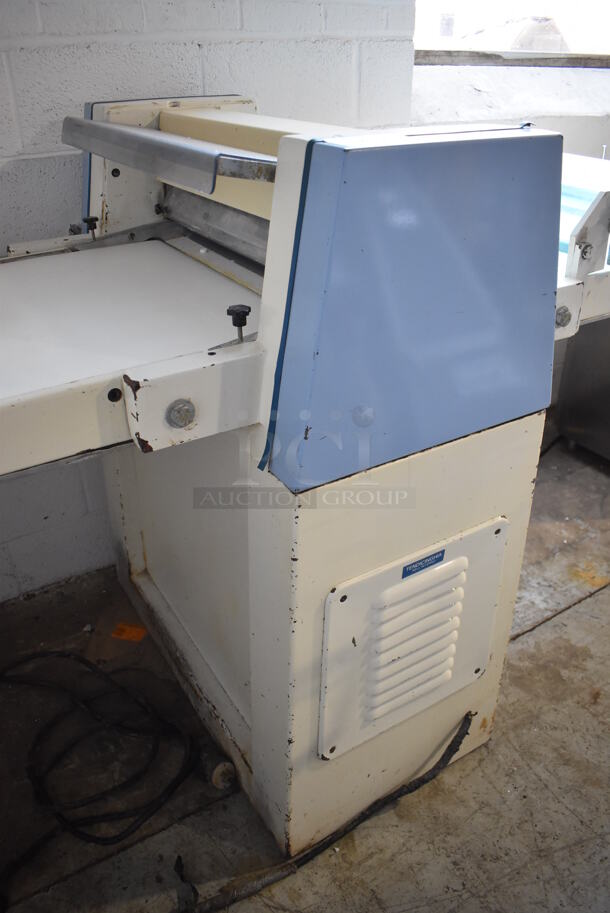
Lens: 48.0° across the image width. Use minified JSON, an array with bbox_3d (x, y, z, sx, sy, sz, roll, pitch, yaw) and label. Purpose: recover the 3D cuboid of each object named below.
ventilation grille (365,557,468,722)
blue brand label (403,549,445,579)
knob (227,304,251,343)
[{"bbox_3d":[0.183,0.296,1.095,0.179,0.264,0.016,-17,33,-28],"label":"ventilation grille"},{"bbox_3d":[0.178,0.160,1.021,0.082,0.021,0.002,-17,33,-28],"label":"blue brand label"},{"bbox_3d":[-0.073,-0.148,0.776,0.028,0.039,0.028,0,29,0],"label":"knob"}]

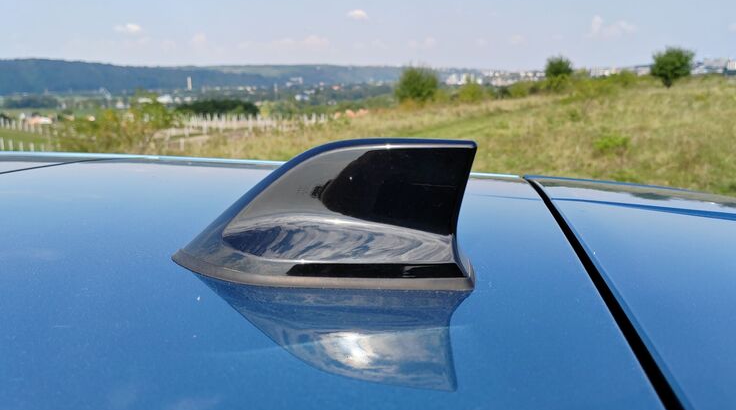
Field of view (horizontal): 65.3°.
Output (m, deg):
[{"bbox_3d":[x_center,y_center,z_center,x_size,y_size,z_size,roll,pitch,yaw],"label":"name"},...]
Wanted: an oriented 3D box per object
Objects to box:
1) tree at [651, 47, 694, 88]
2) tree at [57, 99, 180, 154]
[{"bbox_3d":[30.233,-13.652,57.000,4.369,3.971,4.200,0,12,0],"label":"tree"},{"bbox_3d":[-15.211,-4.603,35.000,7.560,3.658,5.000,0,12,0],"label":"tree"}]

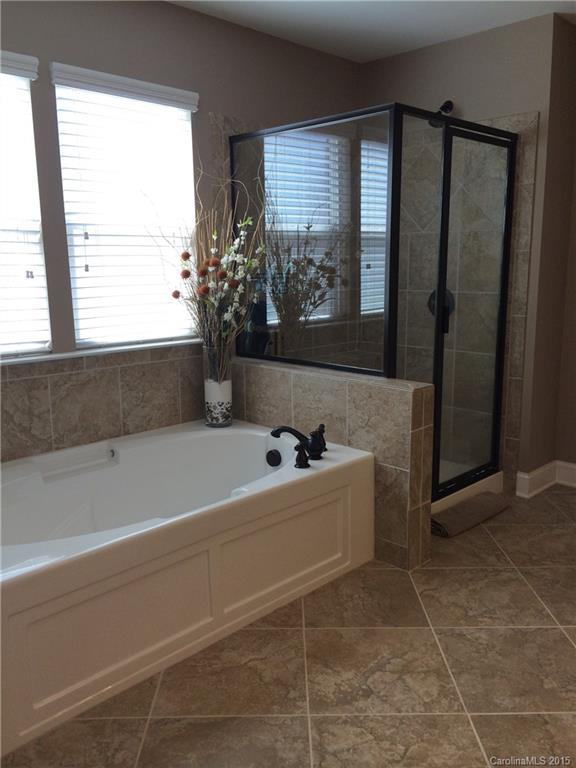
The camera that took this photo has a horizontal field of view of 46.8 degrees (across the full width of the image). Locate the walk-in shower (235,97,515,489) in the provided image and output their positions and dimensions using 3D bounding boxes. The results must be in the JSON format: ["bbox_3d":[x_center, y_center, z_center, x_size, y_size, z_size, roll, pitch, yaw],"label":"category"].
[{"bbox_3d":[0.449,-0.339,3.575,1.047,1.891,1.065,10,15,44],"label":"walk-in shower"}]

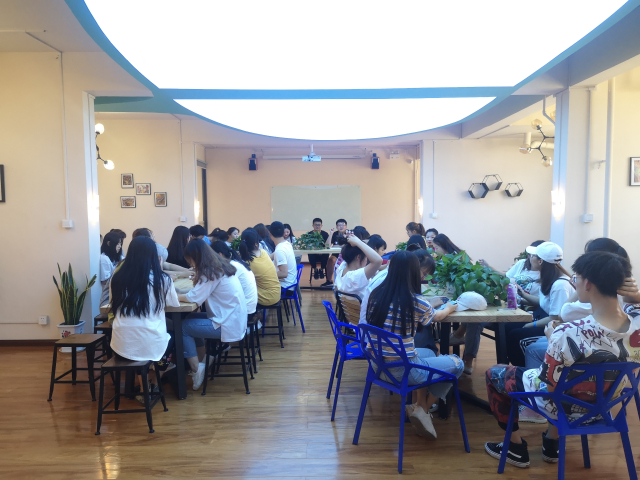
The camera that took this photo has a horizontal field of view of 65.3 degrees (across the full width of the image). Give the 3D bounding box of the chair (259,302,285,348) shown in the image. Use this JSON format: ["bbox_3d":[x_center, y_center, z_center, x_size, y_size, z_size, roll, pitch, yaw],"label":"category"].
[{"bbox_3d":[-0.576,0.927,5.514,0.399,0.448,0.399,-1,4,-2],"label":"chair"}]

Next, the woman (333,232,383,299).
[{"bbox_3d":[0.472,0.564,4.384,0.621,1.290,0.485,-3,5,-35],"label":"woman"}]

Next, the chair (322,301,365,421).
[{"bbox_3d":[0.335,0.888,3.830,0.590,0.800,0.530,-1,4,-2],"label":"chair"}]

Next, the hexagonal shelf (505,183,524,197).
[{"bbox_3d":[4.019,-1.043,10.315,0.340,0.295,0.120,0,4,0],"label":"hexagonal shelf"}]

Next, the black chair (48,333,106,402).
[{"bbox_3d":[-1.954,1.036,4.112,0.399,0.448,0.399,-1,4,1],"label":"black chair"}]

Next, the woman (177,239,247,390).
[{"bbox_3d":[-0.886,0.614,4.162,0.553,1.261,0.456,0,4,5],"label":"woman"}]

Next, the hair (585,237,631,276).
[{"bbox_3d":[1.850,0.134,3.200,0.260,0.300,0.220,0,4,9],"label":"hair"}]

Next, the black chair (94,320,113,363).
[{"bbox_3d":[-1.930,1.021,4.770,0.360,0.450,0.360,-1,4,0],"label":"black chair"}]

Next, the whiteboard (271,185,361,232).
[{"bbox_3d":[-0.106,-0.838,13.274,2.400,1.200,0.030,0,4,0],"label":"whiteboard"}]

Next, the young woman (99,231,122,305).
[{"bbox_3d":[-2.260,0.552,5.750,0.680,1.260,0.460,0,4,3],"label":"young woman"}]

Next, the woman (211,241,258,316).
[{"bbox_3d":[-0.950,0.618,4.850,0.700,1.220,0.460,0,4,7],"label":"woman"}]

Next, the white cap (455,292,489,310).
[{"bbox_3d":[1.244,0.489,4.112,0.270,0.140,0.180,-1,4,-16],"label":"white cap"}]

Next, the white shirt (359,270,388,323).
[{"bbox_3d":[0.540,0.513,3.840,0.480,0.600,0.460,-1,4,-6],"label":"white shirt"}]

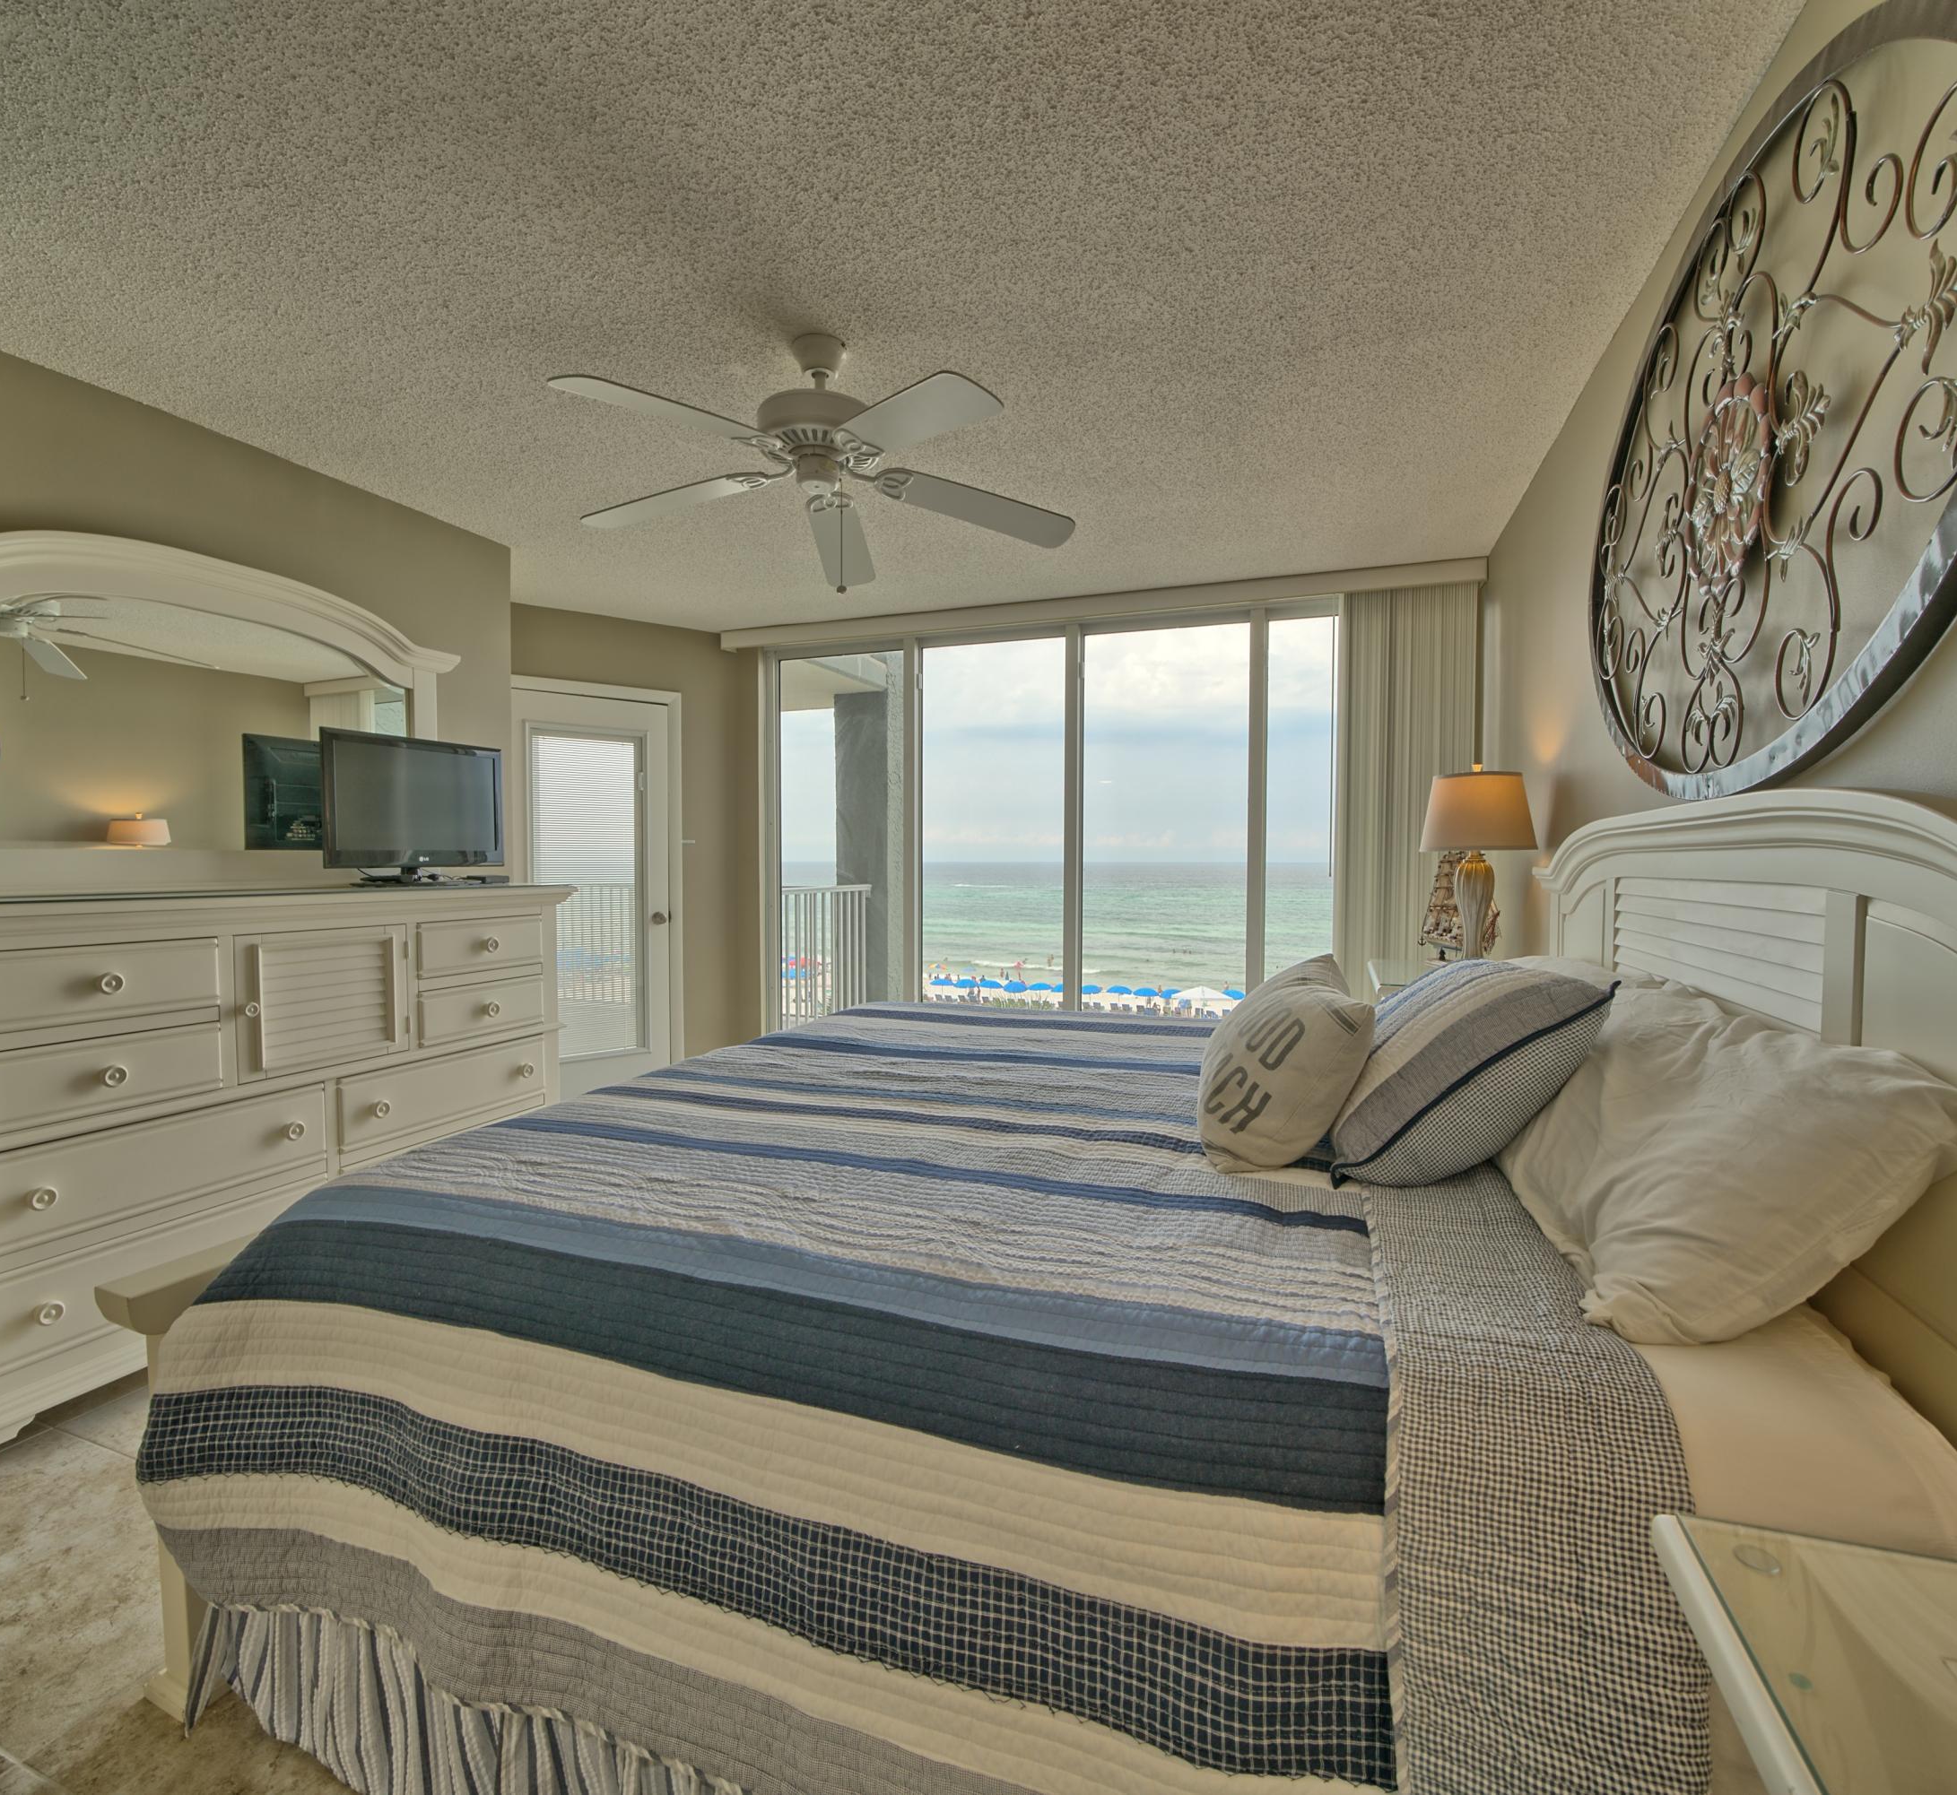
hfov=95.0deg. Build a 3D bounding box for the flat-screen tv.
[{"bbox_3d":[-1.867,-0.272,2.991,0.170,0.495,0.645,1,2,20],"label":"flat-screen tv"}]

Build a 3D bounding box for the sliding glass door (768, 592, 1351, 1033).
[{"bbox_3d":[0.277,-0.123,4.434,3.020,2.380,0.120,1,2,20],"label":"sliding glass door"}]

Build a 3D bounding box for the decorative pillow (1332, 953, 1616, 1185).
[{"bbox_3d":[0.688,0.234,1.315,0.430,0.190,0.440,-43,-12,17],"label":"decorative pillow"}]

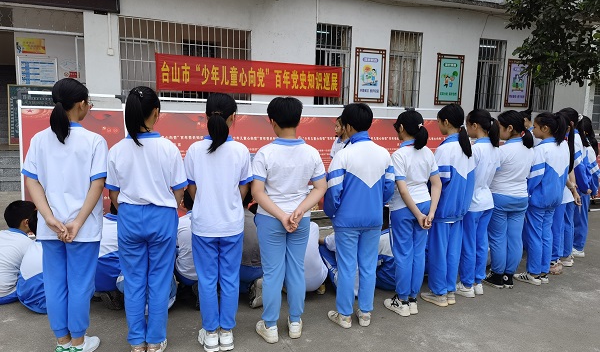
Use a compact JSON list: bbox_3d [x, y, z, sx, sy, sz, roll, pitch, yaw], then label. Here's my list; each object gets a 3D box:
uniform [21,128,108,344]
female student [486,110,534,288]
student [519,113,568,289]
[{"bbox_3d":[-1.316,0.327,2.680,0.460,1.272,0.280,2,9,2],"label":"uniform"},{"bbox_3d":[1.717,0.191,3.944,0.420,1.492,0.330,-3,10,-28],"label":"female student"},{"bbox_3d":[2.076,0.197,4.048,0.420,1.466,0.330,-4,10,-30],"label":"student"}]

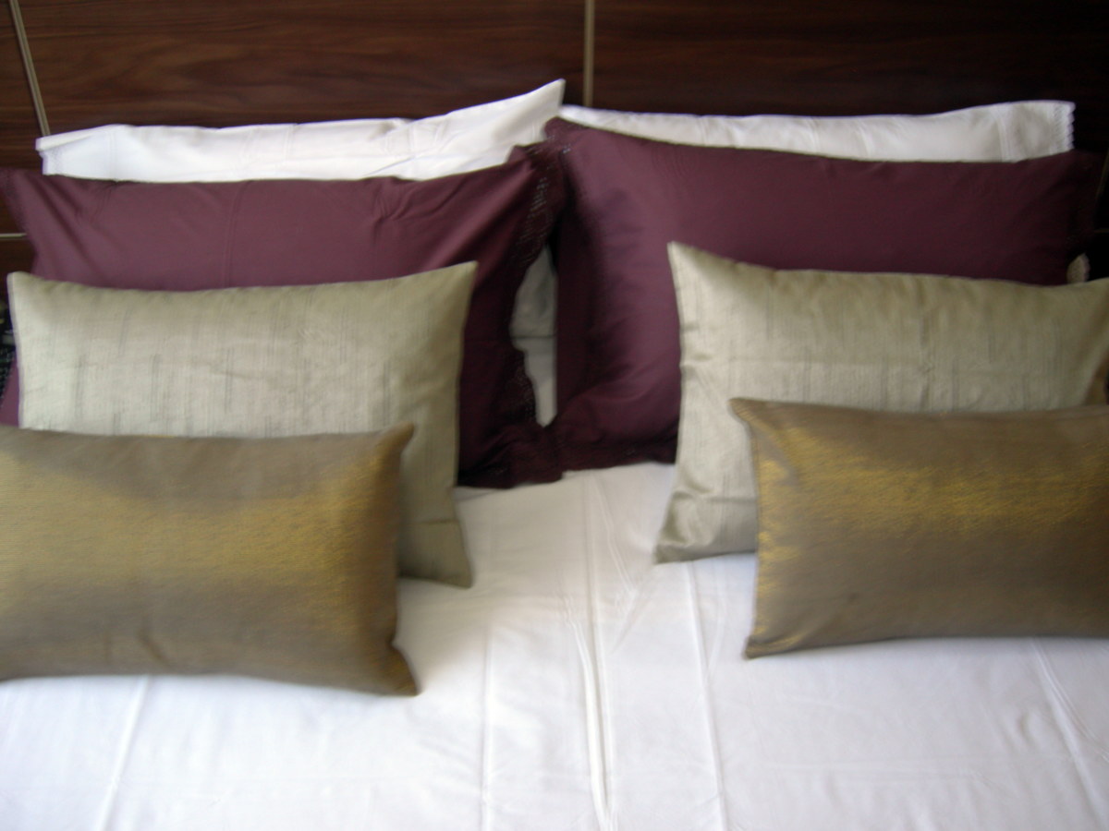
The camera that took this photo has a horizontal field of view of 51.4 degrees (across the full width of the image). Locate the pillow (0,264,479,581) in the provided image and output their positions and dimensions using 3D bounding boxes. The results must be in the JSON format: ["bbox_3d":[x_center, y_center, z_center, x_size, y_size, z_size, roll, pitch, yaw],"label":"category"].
[{"bbox_3d":[-0.377,0.018,1.414,0.565,0.395,0.130,0,12,0],"label":"pillow"}]

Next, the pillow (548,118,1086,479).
[{"bbox_3d":[0.365,-0.138,1.558,0.735,0.460,0.160,2,6,0],"label":"pillow"}]

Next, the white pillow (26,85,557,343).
[{"bbox_3d":[-0.375,-0.252,1.736,0.745,0.400,0.150,-3,15,1],"label":"white pillow"}]

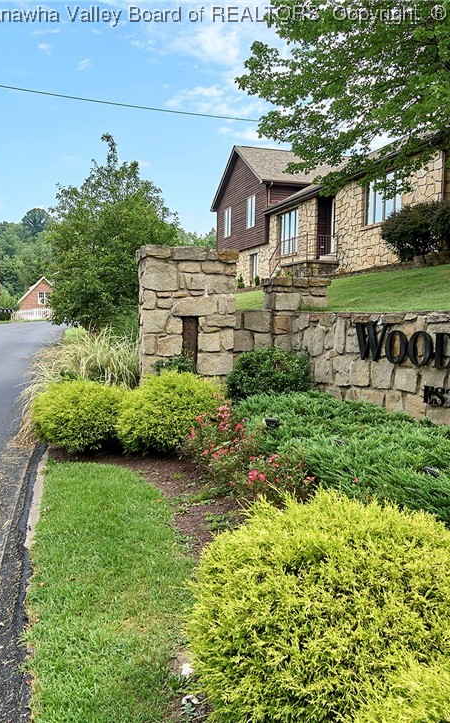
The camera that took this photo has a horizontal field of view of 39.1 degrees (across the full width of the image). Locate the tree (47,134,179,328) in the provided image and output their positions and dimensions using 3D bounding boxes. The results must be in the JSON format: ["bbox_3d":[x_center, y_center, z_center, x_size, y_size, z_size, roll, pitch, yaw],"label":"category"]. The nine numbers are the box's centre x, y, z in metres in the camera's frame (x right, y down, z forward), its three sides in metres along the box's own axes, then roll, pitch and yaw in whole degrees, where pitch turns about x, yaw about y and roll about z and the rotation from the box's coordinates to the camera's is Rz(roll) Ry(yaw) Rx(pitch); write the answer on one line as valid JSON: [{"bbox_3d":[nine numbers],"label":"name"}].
[{"bbox_3d":[-3.764,-4.212,21.000,4.300,6.600,4.200,1,4,0],"label":"tree"}]

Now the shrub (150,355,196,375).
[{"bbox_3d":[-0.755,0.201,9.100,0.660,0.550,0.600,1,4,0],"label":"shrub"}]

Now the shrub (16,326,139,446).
[{"bbox_3d":[-2.087,0.380,8.900,1.700,1.400,1.700,1,4,0],"label":"shrub"}]

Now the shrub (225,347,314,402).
[{"bbox_3d":[0.632,0.203,9.200,1.250,0.850,1.100,1,4,0],"label":"shrub"}]

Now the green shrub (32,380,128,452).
[{"bbox_3d":[-1.805,0.665,7.800,1.140,0.840,1.080,1,4,0],"label":"green shrub"}]

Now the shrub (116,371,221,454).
[{"bbox_3d":[-0.705,0.636,7.900,1.250,0.930,1.150,1,4,0],"label":"shrub"}]

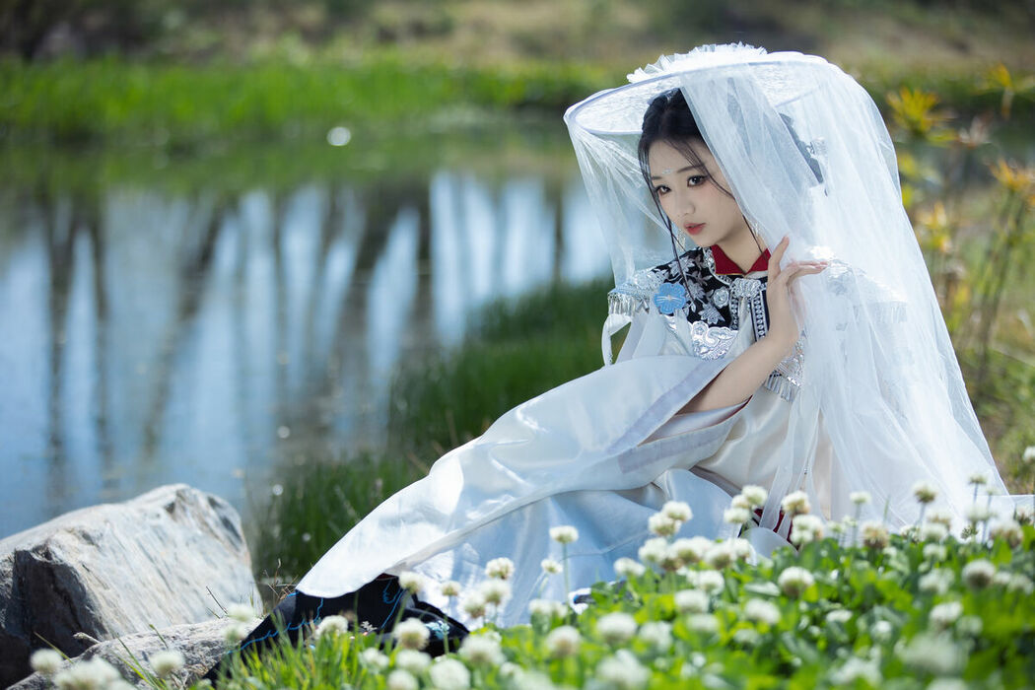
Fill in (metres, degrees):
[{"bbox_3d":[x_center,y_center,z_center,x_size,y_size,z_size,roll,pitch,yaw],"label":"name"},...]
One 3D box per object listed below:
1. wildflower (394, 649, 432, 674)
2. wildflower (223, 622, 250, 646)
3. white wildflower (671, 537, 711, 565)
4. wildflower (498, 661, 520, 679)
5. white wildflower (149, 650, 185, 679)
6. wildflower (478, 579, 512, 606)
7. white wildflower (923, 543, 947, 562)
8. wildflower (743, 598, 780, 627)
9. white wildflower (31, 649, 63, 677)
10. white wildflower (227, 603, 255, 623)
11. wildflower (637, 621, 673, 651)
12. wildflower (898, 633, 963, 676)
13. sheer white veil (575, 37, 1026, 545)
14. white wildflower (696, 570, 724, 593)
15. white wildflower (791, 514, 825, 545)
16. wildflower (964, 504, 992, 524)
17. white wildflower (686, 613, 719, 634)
[{"bbox_3d":[-0.117,0.355,3.382,0.038,0.027,0.038,0,7,0],"label":"wildflower"},{"bbox_3d":[-0.381,0.392,4.100,0.036,0.031,0.036,0,6,0],"label":"wildflower"},{"bbox_3d":[0.254,0.300,4.400,0.059,0.039,0.049,0,6,0],"label":"white wildflower"},{"bbox_3d":[-0.009,0.407,3.780,0.026,0.021,0.026,0,7,0],"label":"wildflower"},{"bbox_3d":[-0.392,0.356,3.373,0.038,0.031,0.038,0,7,0],"label":"white wildflower"},{"bbox_3d":[-0.029,0.306,3.746,0.038,0.033,0.038,0,7,0],"label":"wildflower"},{"bbox_3d":[0.577,0.287,4.170,0.032,0.026,0.031,0,7,0],"label":"white wildflower"},{"bbox_3d":[0.317,0.347,3.920,0.045,0.037,0.043,0,7,0],"label":"wildflower"},{"bbox_3d":[-0.526,0.356,3.377,0.034,0.029,0.034,0,7,0],"label":"white wildflower"},{"bbox_3d":[-0.332,0.323,3.624,0.030,0.022,0.030,0,7,0],"label":"white wildflower"},{"bbox_3d":[0.157,0.333,3.450,0.038,0.031,0.037,0,7,0],"label":"wildflower"},{"bbox_3d":[0.403,0.302,2.950,0.051,0.034,0.050,0,7,0],"label":"wildflower"},{"bbox_3d":[0.427,-0.078,4.750,0.530,0.760,0.490,6,9,38],"label":"sheer white veil"},{"bbox_3d":[0.237,0.292,3.720,0.032,0.027,0.031,0,7,0],"label":"white wildflower"},{"bbox_3d":[0.390,0.247,4.050,0.043,0.039,0.041,0,7,0],"label":"white wildflower"},{"bbox_3d":[0.656,0.241,4.300,0.038,0.030,0.037,0,7,0],"label":"wildflower"},{"bbox_3d":[0.214,0.323,3.500,0.039,0.023,0.038,0,7,0],"label":"white wildflower"}]

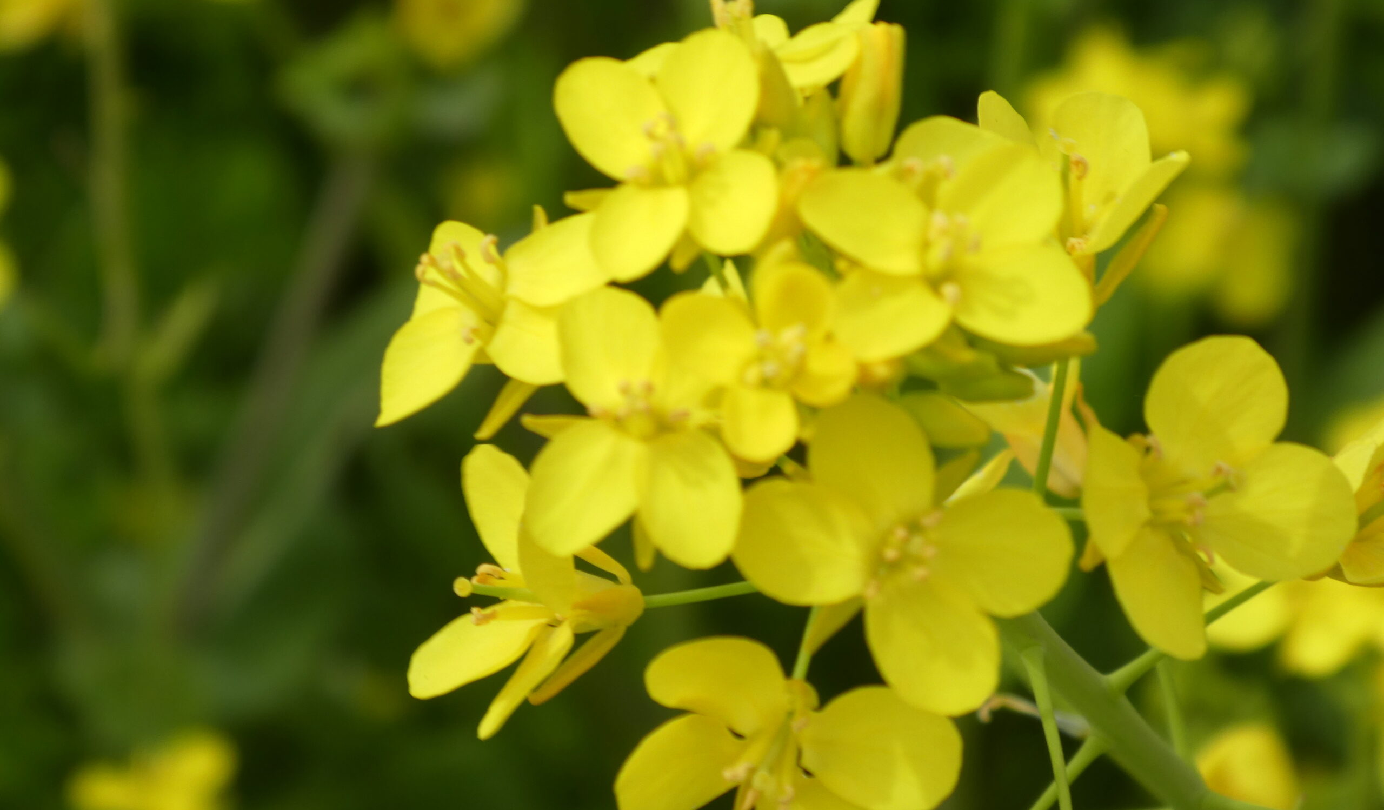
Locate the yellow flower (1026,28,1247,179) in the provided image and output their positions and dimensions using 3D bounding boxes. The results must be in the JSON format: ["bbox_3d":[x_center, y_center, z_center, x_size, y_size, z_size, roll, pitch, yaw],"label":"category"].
[{"bbox_3d":[0.048,-0.033,0.860,0.021,0.015,0.012,0,-21,0],"label":"yellow flower"}]

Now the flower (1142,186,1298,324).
[{"bbox_3d":[0.056,-0.016,0.860,0.015,0.014,0.010,0,-6,0],"label":"flower"}]

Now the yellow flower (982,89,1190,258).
[{"bbox_3d":[0.024,-0.014,0.482,0.013,0.009,0.010,-1,41,-3],"label":"yellow flower"}]

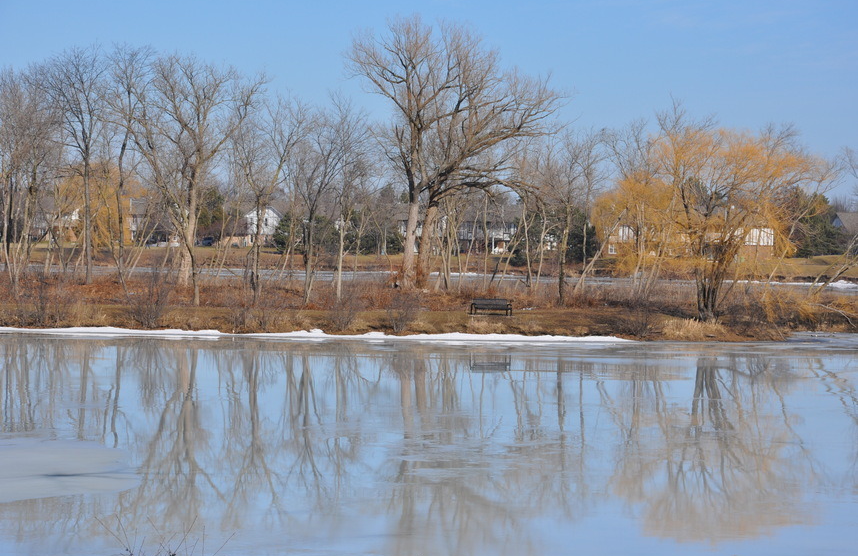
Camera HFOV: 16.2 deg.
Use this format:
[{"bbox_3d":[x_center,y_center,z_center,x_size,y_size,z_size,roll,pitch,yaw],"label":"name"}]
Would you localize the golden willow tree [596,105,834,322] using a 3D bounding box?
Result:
[{"bbox_3d":[14.499,-3.264,153.000,12.040,10.930,10.500,1,1,0],"label":"golden willow tree"}]

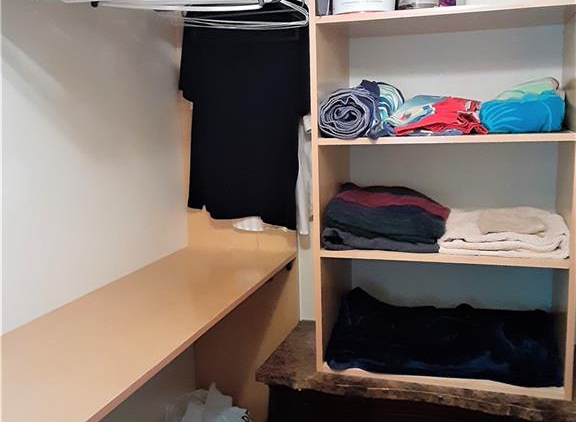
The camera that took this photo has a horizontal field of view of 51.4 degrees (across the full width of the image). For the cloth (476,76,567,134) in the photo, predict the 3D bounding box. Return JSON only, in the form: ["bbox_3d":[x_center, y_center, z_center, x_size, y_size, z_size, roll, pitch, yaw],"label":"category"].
[{"bbox_3d":[0.601,-0.271,1.540,0.200,0.135,0.263,1,10,18],"label":"cloth"}]

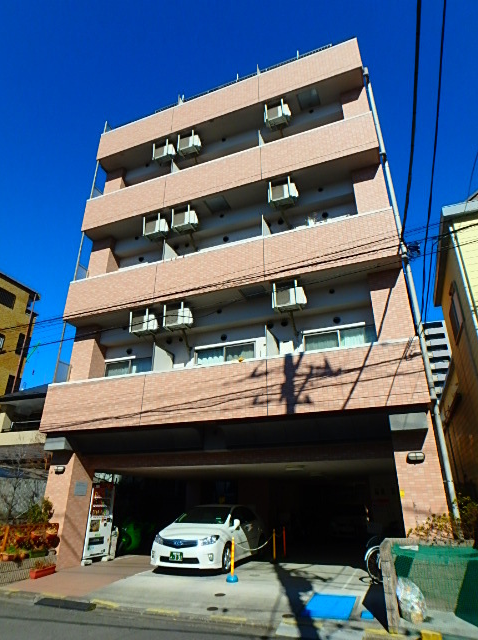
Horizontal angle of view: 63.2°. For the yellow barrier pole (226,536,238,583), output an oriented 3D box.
[{"bbox_3d":[-0.131,4.949,8.034,0.264,0.808,0.264,0,-25,0],"label":"yellow barrier pole"}]

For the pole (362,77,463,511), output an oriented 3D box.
[{"bbox_3d":[3.760,-1.540,8.860,0.145,12.936,0.148,-9,-26,19],"label":"pole"}]

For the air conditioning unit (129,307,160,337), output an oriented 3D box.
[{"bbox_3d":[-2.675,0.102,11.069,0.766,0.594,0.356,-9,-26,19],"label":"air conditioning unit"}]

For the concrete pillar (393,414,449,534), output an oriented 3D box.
[{"bbox_3d":[3.617,3.472,7.627,0.794,3.150,0.830,-9,-26,19],"label":"concrete pillar"}]

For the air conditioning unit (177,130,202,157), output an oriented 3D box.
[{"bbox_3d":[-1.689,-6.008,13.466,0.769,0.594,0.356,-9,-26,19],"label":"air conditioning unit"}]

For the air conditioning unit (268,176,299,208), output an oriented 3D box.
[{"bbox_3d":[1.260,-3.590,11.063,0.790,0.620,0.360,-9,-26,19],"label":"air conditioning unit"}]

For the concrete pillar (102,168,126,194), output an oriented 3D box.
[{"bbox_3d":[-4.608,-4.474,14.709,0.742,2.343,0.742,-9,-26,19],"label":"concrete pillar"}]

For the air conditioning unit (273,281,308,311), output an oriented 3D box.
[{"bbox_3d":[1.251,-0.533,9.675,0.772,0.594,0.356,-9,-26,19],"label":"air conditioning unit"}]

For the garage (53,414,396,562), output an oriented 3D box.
[{"bbox_3d":[0.740,5.554,11.906,8.217,2.954,7.854,-9,-26,19],"label":"garage"}]

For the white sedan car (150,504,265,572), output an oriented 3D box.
[{"bbox_3d":[-0.645,5.980,10.900,1.790,1.490,4.580,-8,-26,18],"label":"white sedan car"}]

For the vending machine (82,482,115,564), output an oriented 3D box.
[{"bbox_3d":[-4.230,5.751,11.124,0.730,1.900,1.060,-9,-26,19],"label":"vending machine"}]

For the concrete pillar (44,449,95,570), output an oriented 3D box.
[{"bbox_3d":[-4.613,4.942,10.402,0.742,2.788,0.808,-9,-26,19],"label":"concrete pillar"}]

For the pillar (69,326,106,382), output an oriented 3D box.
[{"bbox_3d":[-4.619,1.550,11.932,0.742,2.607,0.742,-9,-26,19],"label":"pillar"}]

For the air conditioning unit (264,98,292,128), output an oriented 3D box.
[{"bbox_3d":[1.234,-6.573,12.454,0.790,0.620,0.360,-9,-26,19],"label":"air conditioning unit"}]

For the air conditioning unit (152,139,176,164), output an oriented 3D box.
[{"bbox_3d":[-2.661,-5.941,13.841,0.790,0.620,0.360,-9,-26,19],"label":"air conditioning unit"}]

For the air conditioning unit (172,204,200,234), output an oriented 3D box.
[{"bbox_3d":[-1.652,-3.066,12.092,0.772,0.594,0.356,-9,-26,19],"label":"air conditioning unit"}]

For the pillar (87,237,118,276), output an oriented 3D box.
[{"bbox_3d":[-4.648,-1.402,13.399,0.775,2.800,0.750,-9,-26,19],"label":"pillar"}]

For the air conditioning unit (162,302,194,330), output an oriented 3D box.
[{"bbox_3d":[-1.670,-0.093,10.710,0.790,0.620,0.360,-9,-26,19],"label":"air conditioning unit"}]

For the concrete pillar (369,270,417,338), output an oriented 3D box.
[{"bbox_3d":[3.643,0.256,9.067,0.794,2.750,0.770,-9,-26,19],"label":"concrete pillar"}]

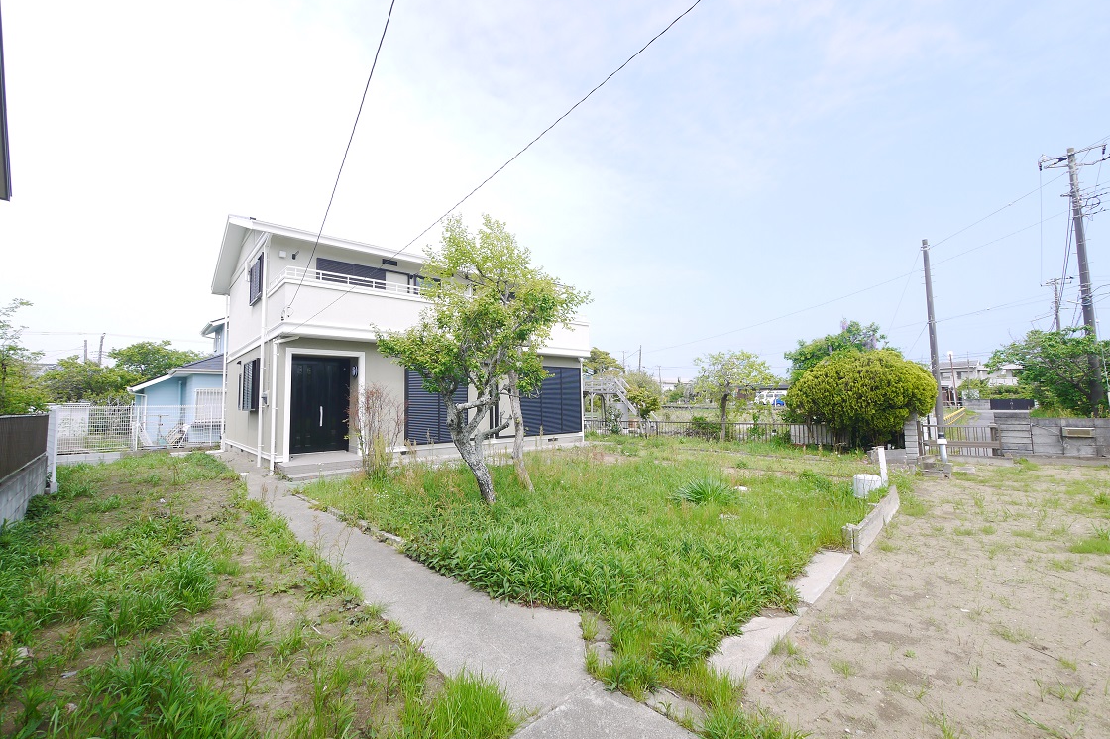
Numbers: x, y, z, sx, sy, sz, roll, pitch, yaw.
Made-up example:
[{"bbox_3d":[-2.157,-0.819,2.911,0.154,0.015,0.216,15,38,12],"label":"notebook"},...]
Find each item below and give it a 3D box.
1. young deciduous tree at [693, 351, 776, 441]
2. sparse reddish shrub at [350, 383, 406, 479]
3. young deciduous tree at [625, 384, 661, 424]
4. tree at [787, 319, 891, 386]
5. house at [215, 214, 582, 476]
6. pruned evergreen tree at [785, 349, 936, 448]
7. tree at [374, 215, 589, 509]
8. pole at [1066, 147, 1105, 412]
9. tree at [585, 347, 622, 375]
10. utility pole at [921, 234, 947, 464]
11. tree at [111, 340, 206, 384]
[{"bbox_3d":[7.292,1.097,18.300,3.152,3.759,3.100,-3,-5,22],"label":"young deciduous tree"},{"bbox_3d":[-3.428,1.163,8.700,0.965,1.841,0.965,1,-5,-21],"label":"sparse reddish shrub"},{"bbox_3d":[4.005,1.874,20.500,1.599,2.428,1.599,-2,-4,11],"label":"young deciduous tree"},{"bbox_3d":[10.999,0.527,17.300,3.706,4.821,3.200,-4,-5,32],"label":"tree"},{"bbox_3d":[-5.095,-0.859,15.652,10.222,6.960,9.352,3,-6,-42],"label":"house"},{"bbox_3d":[10.217,1.040,15.200,4.300,3.513,3.300,-4,-5,36],"label":"pruned evergreen tree"},{"bbox_3d":[-1.103,-0.163,6.800,3.141,4.329,2.800,0,-4,-9],"label":"tree"},{"bbox_3d":[22.397,-3.307,19.000,0.420,12.181,0.420,3,-6,-40],"label":"pole"},{"bbox_3d":[3.113,1.124,30.000,2.964,5.345,2.964,-2,-4,6],"label":"tree"},{"bbox_3d":[13.510,-0.798,16.000,0.270,7.671,0.270,-5,-6,40],"label":"utility pole"},{"bbox_3d":[-22.872,1.108,26.000,4.835,5.585,4.800,3,-6,-41],"label":"tree"}]

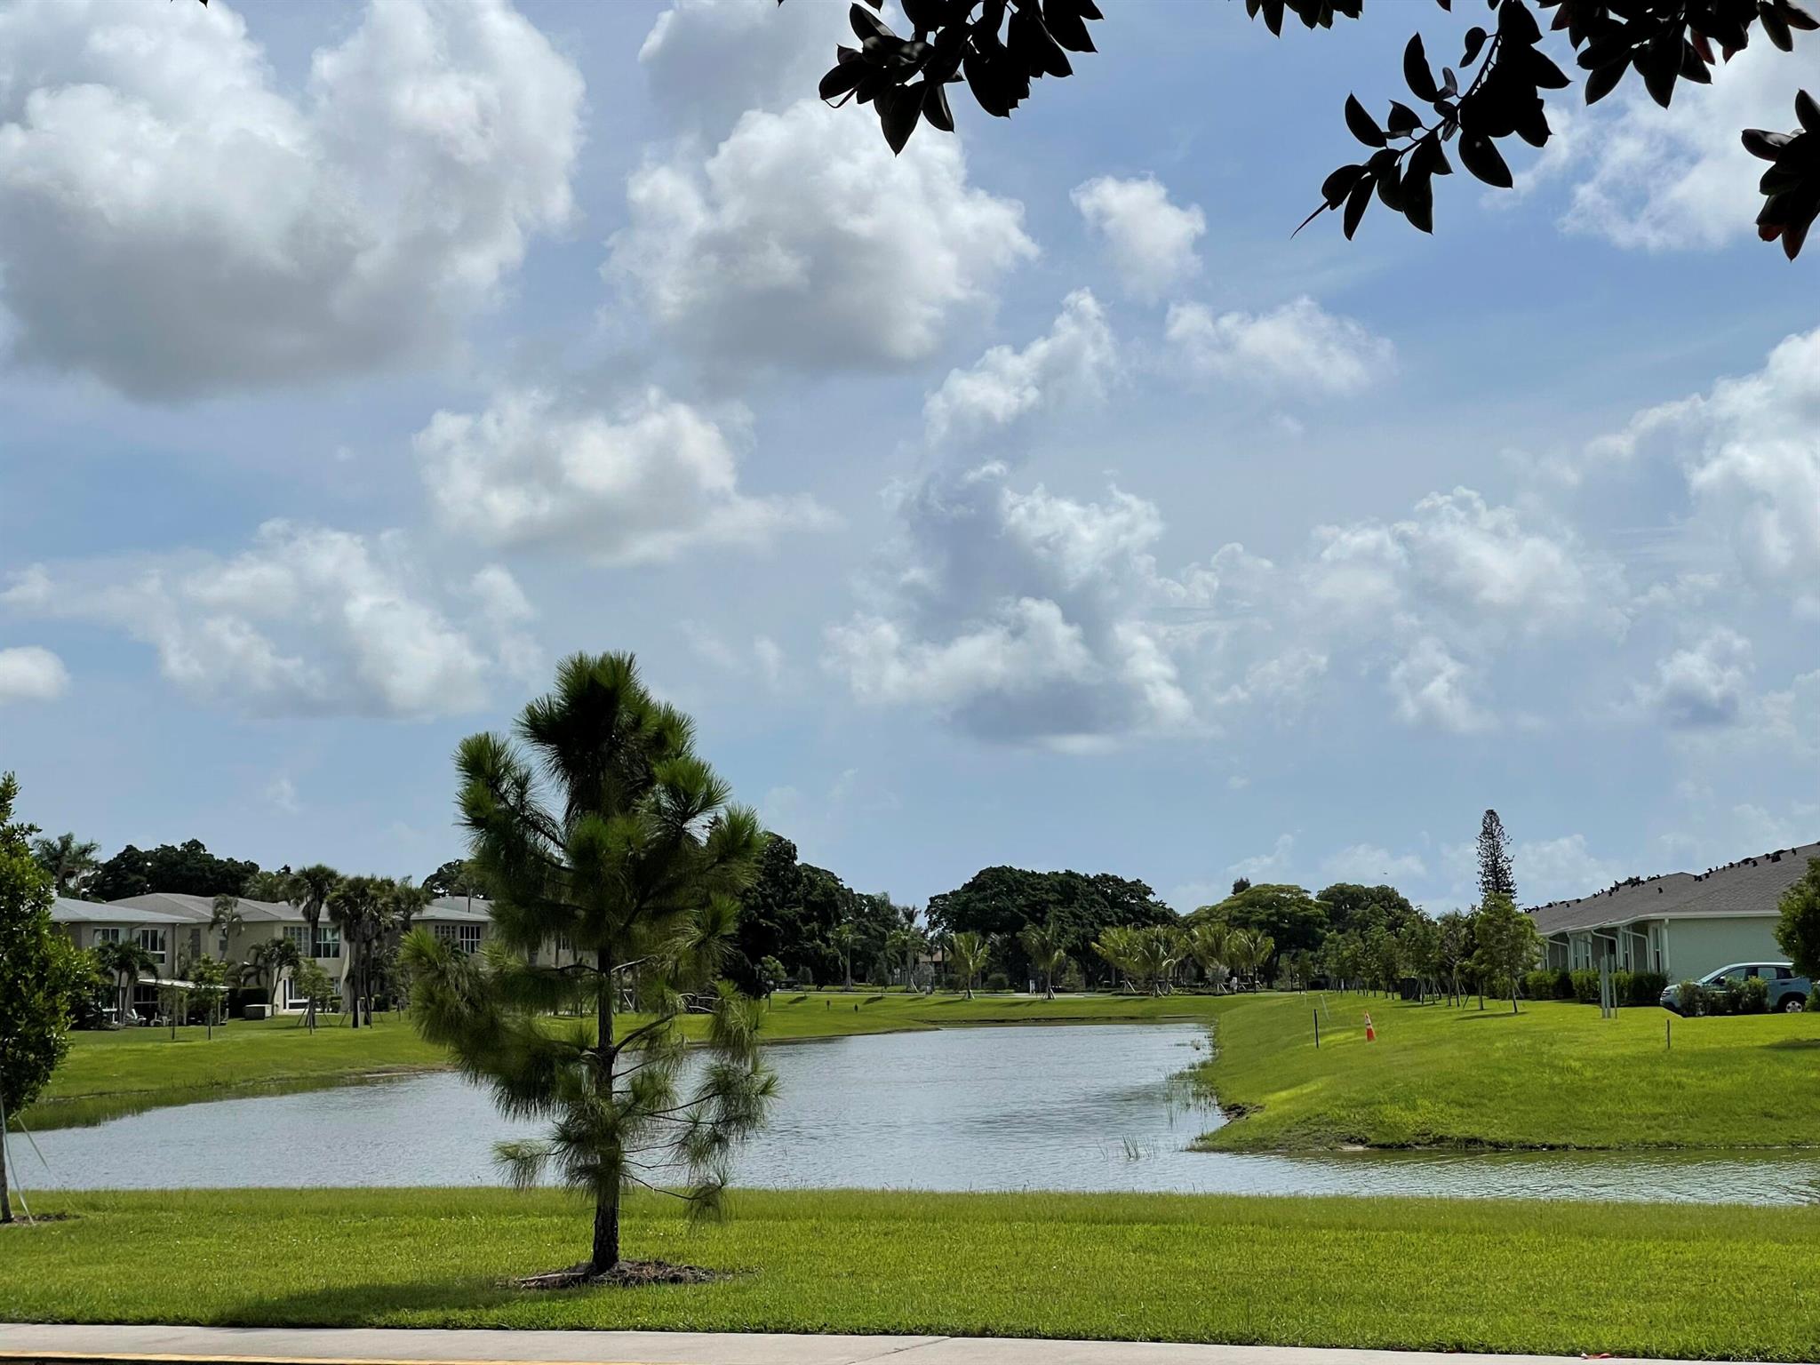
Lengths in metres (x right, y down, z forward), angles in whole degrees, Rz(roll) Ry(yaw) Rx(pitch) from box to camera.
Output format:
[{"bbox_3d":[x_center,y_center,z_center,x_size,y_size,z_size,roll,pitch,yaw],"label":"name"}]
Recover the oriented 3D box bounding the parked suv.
[{"bbox_3d":[24.585,9.096,99.200,4.550,1.670,1.850,-2,-5,5],"label":"parked suv"}]

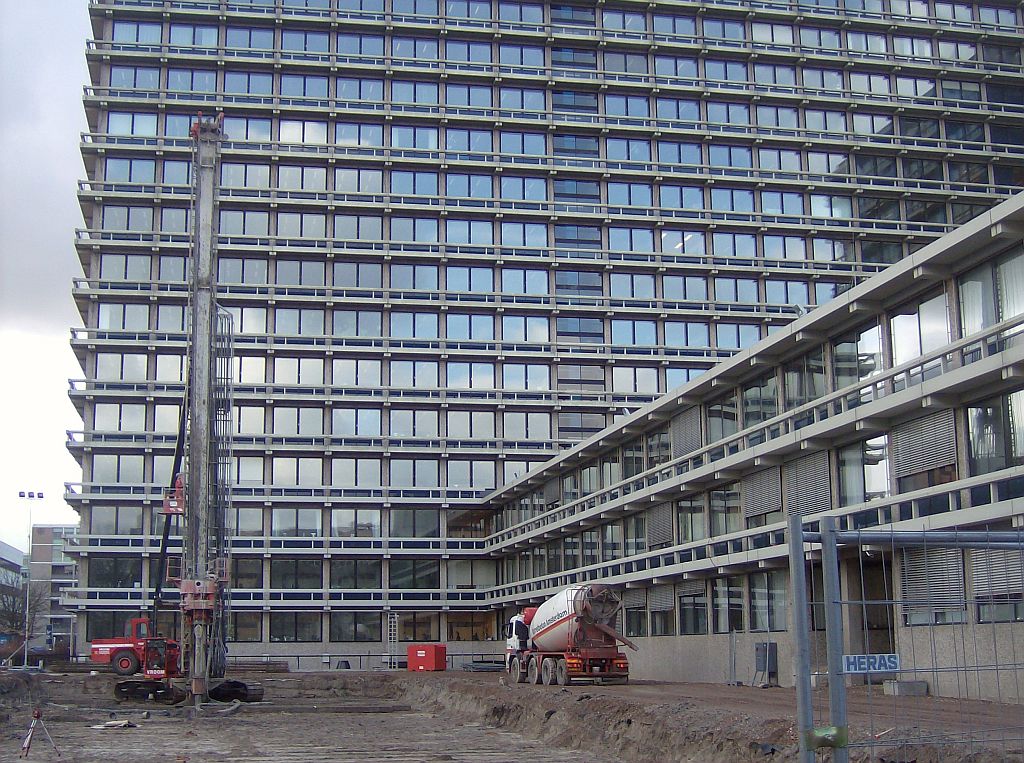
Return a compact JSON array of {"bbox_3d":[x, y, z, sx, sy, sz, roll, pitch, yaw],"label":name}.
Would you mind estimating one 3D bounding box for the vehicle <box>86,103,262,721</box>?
[{"bbox_3d":[-15.084,1.412,63.127,6.400,26.300,6.800,1,-11,-10],"label":"vehicle"}]

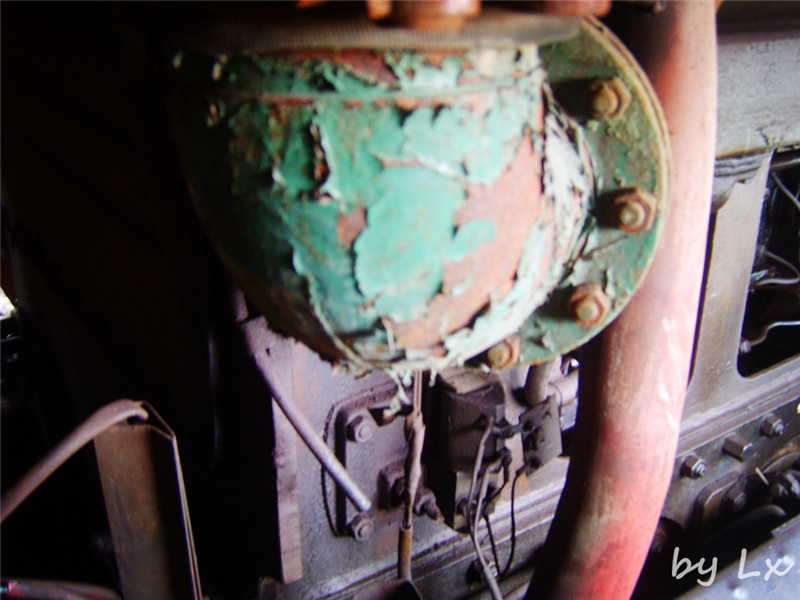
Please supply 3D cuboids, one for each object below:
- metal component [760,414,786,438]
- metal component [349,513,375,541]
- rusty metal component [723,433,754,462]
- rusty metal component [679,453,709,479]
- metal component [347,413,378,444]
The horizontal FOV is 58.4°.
[{"bbox_3d":[0.659,0.222,1.265,0.036,0.036,0.028,-13,24,-31],"label":"metal component"},{"bbox_3d":[-0.044,0.253,0.800,0.025,0.025,0.019,-13,24,-31],"label":"metal component"},{"bbox_3d":[0.574,0.248,1.215,0.033,0.033,0.036,-13,24,-31],"label":"rusty metal component"},{"bbox_3d":[0.471,0.265,1.149,0.035,0.035,0.028,-13,24,-31],"label":"rusty metal component"},{"bbox_3d":[-0.041,0.137,0.760,0.025,0.025,0.019,-13,24,-31],"label":"metal component"}]

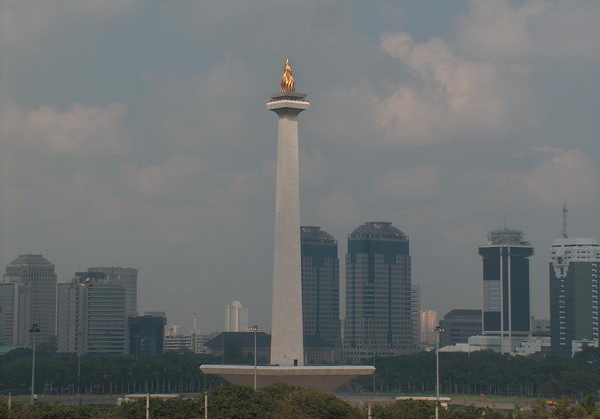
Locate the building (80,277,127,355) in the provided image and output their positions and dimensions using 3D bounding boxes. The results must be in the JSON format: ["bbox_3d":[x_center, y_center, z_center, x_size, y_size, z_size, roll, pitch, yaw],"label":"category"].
[{"bbox_3d":[-151.352,90.814,1547.414,30.000,78.880,23.000,3,-5,-35],"label":"building"}]

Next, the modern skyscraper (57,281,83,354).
[{"bbox_3d":[-177.323,93.385,1552.250,16.000,74.420,20.000,3,-5,-35],"label":"modern skyscraper"}]

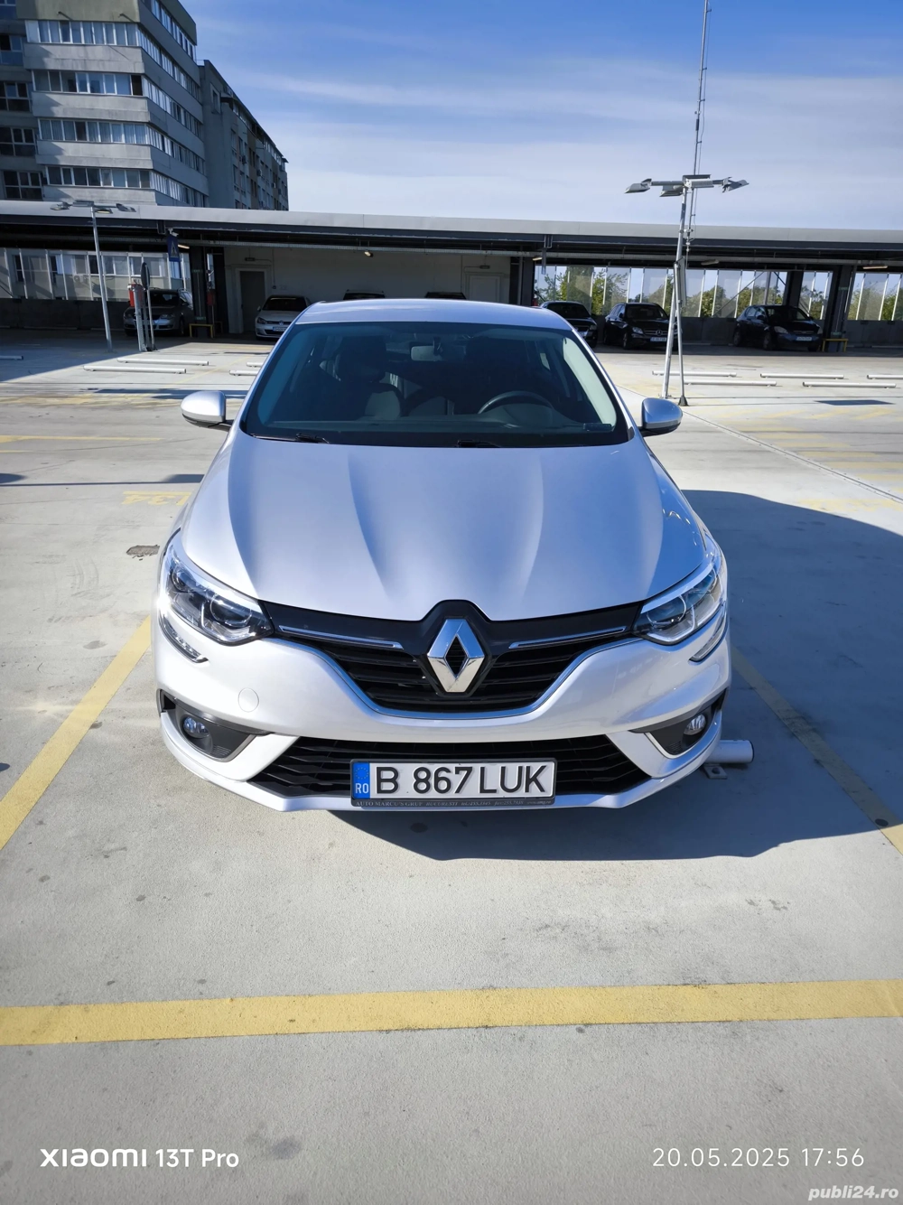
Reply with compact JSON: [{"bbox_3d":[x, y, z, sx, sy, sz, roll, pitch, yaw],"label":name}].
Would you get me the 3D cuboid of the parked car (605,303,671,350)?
[{"bbox_3d":[6.498,-9.490,28.615,1.800,1.470,4.450,0,20,-4],"label":"parked car"}]

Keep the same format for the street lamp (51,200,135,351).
[{"bbox_3d":[-8.618,-7.998,20.621,1.950,3.430,1.600,0,20,-4],"label":"street lamp"}]

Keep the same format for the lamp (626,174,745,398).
[{"bbox_3d":[3.739,-5.181,13.921,1.900,3.430,1.550,0,20,-4],"label":"lamp"}]

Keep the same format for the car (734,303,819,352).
[{"bbox_3d":[11.632,-9.787,29.677,1.760,1.480,4.150,0,20,-4],"label":"car"}]

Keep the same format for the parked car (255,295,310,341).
[{"bbox_3d":[-5.651,-9.935,29.106,1.800,1.460,4.270,0,20,-4],"label":"parked car"}]

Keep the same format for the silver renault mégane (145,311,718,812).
[{"bbox_3d":[-0.114,-0.733,4.163,1.860,1.445,4.600,0,20,-4],"label":"silver renault mégane"}]

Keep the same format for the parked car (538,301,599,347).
[{"bbox_3d":[3.875,-9.694,28.936,1.810,1.480,4.500,0,20,-4],"label":"parked car"}]

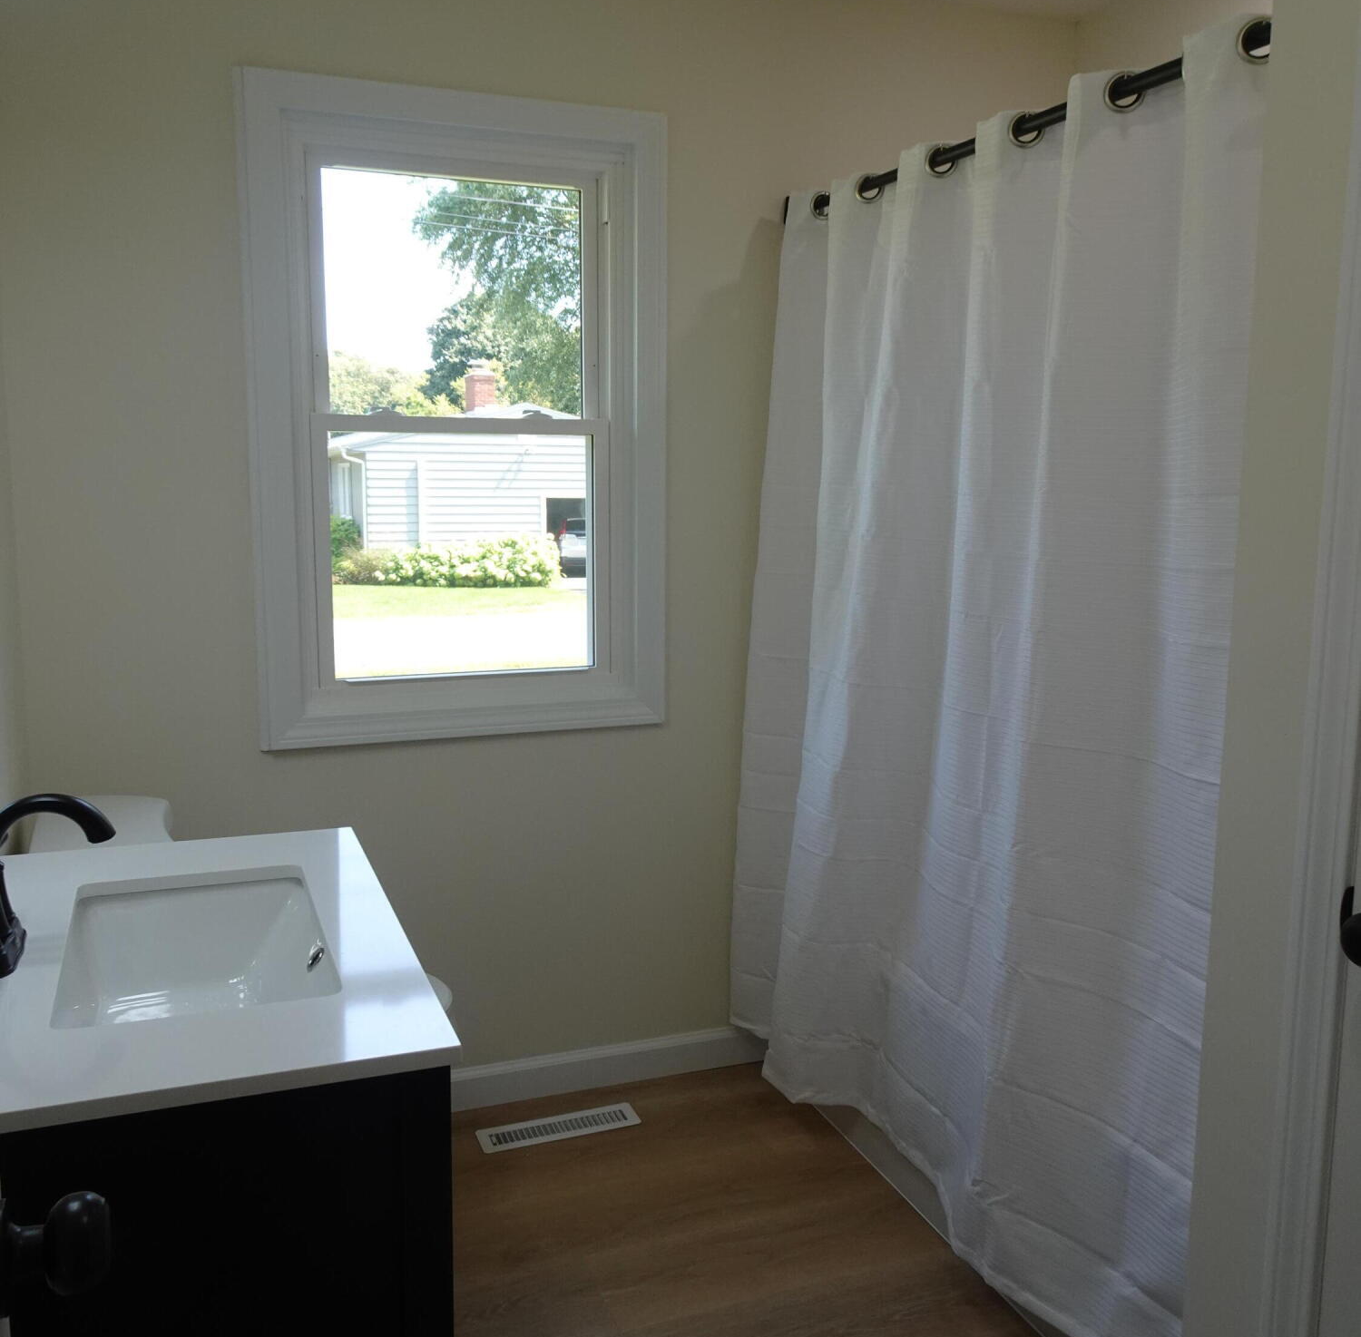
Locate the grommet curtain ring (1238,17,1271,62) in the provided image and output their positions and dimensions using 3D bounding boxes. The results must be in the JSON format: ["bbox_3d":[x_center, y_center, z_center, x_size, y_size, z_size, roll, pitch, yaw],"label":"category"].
[{"bbox_3d":[0.699,-0.756,1.514,0.058,0.058,0.012,2,8,14],"label":"grommet curtain ring"}]

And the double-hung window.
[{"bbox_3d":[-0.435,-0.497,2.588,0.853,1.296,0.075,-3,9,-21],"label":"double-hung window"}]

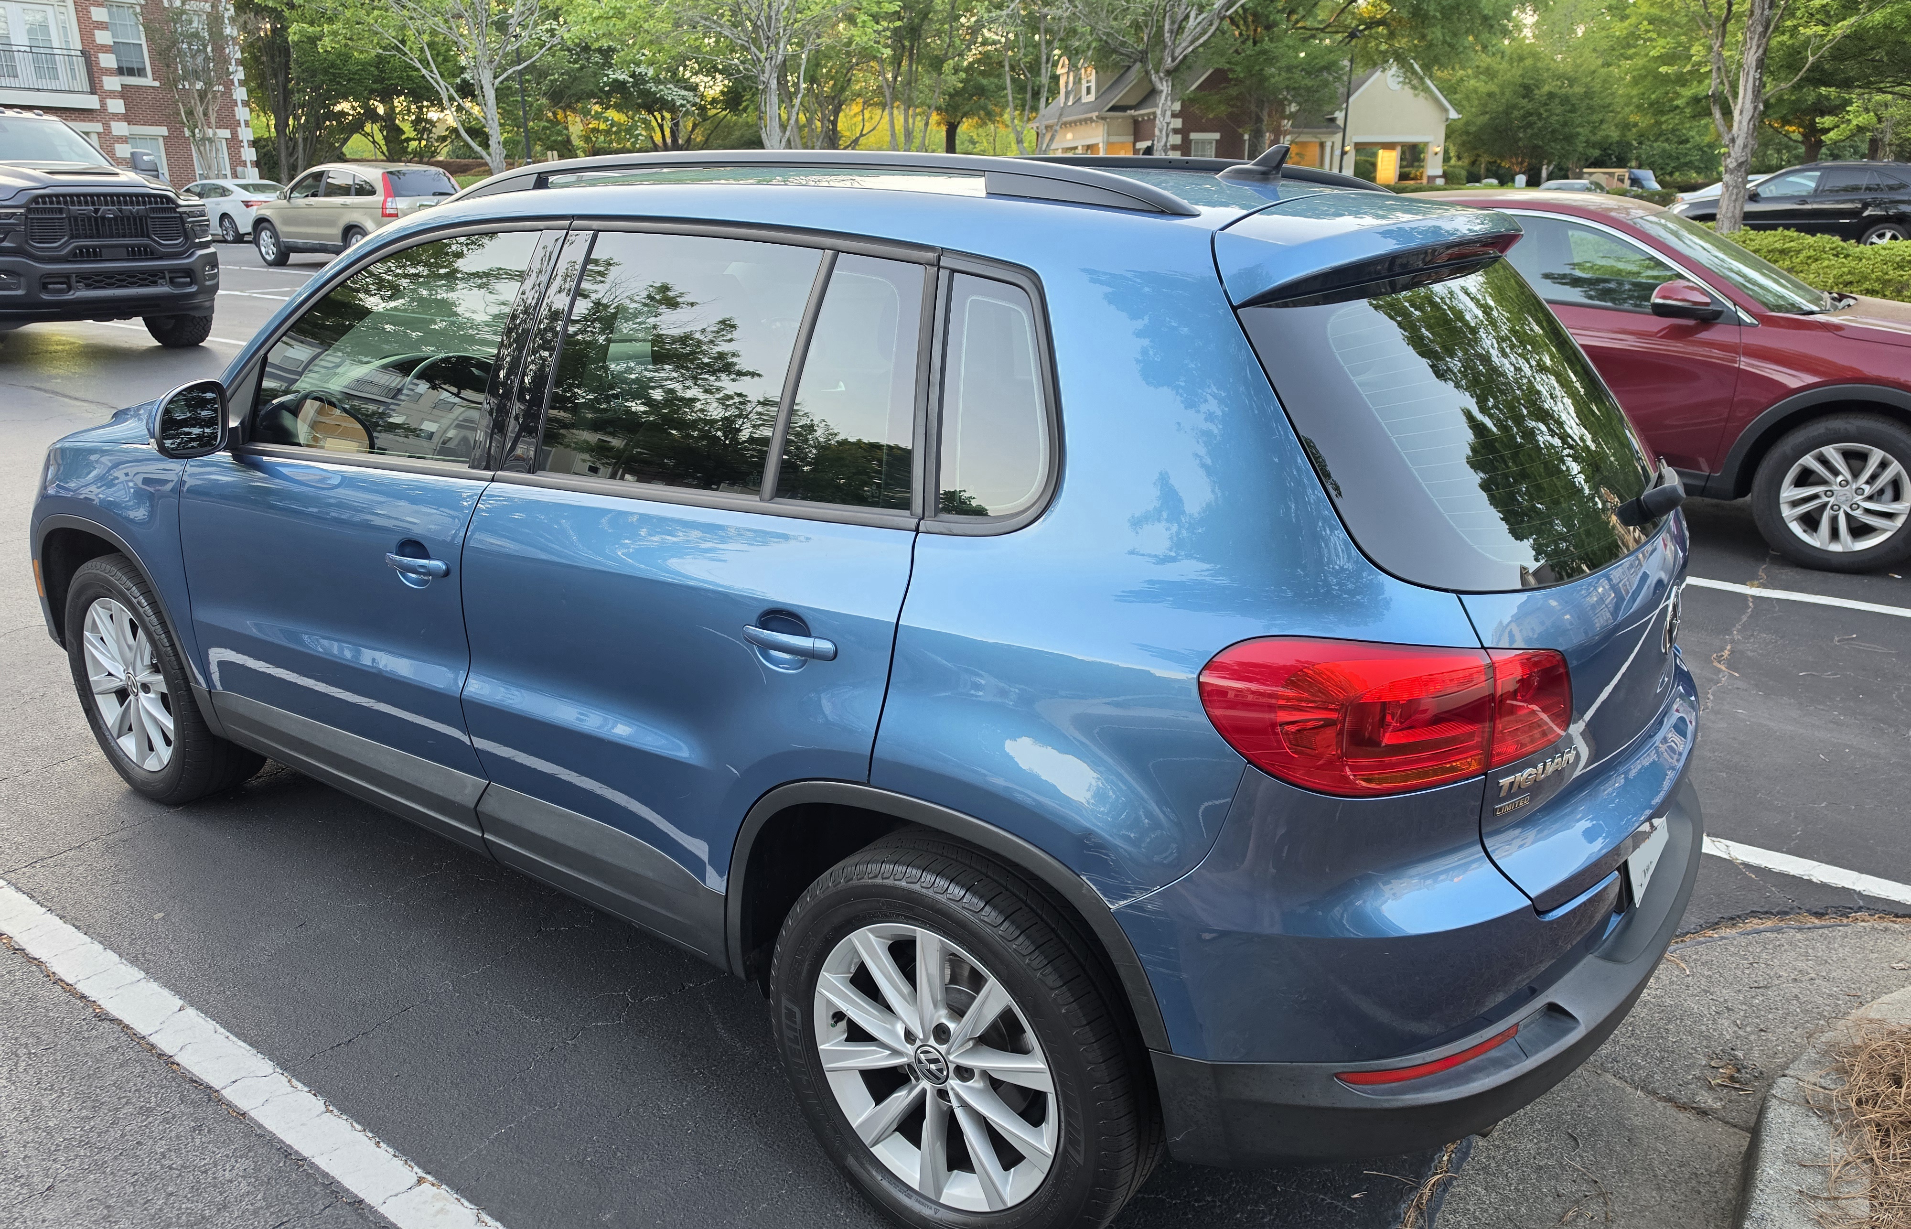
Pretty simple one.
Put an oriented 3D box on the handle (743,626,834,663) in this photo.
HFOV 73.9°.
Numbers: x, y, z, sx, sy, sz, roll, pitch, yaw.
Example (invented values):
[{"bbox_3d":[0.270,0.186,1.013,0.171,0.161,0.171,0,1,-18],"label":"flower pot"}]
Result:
[{"bbox_3d":[-0.251,0.044,1.912,0.190,0.036,0.050,14,22,32],"label":"handle"}]

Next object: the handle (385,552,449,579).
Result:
[{"bbox_3d":[-1.036,-0.095,2.433,0.200,0.036,0.050,14,22,32],"label":"handle"}]

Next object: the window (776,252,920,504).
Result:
[{"bbox_3d":[-0.133,-0.333,1.836,0.260,0.375,0.035,11,1,32],"label":"window"}]

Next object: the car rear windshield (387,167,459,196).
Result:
[{"bbox_3d":[-8.509,-6.898,20.300,0.090,0.480,1.200,-16,5,37],"label":"car rear windshield"}]

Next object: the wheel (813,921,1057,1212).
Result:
[{"bbox_3d":[0.005,0.685,2.045,0.472,0.472,0.180,14,22,32],"label":"wheel"}]

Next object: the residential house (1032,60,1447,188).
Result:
[{"bbox_3d":[10.729,-19.253,50.000,14.000,6.000,10.000,0,19,-5],"label":"residential house"}]

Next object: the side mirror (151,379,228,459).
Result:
[{"bbox_3d":[-1.651,-0.414,2.708,0.120,0.170,0.185,11,21,27],"label":"side mirror"}]

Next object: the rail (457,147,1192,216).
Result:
[{"bbox_3d":[-0.329,-0.720,2.110,1.620,0.095,0.060,14,22,32],"label":"rail"}]

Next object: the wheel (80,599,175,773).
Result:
[{"bbox_3d":[-2.142,0.166,3.424,0.472,0.472,0.180,14,22,32],"label":"wheel"}]

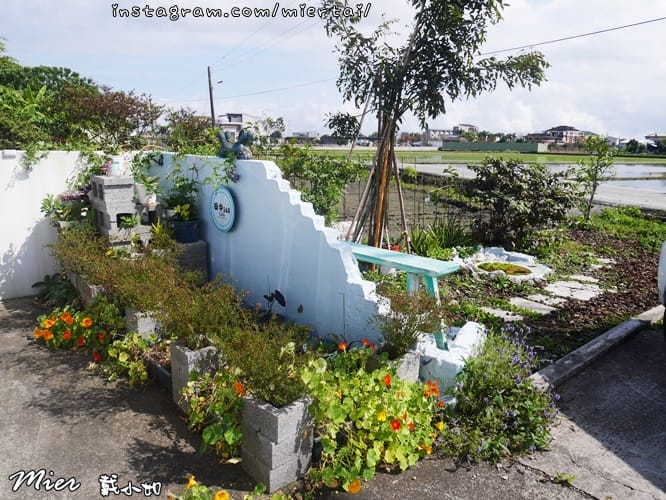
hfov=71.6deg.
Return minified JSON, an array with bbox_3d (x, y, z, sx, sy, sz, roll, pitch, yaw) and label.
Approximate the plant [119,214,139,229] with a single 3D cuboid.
[{"bbox_3d":[-1.814,-0.253,4.097,0.170,0.120,0.130,-6,14,-23],"label":"plant"}]

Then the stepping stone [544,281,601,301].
[{"bbox_3d":[2.520,0.419,4.812,0.546,0.060,0.475,-10,17,-39],"label":"stepping stone"}]

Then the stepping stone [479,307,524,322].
[{"bbox_3d":[1.469,0.550,3.960,0.176,0.059,0.362,-5,14,-23],"label":"stepping stone"}]

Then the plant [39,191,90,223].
[{"bbox_3d":[-2.543,-0.412,4.375,0.450,0.304,0.392,-7,15,-29],"label":"plant"}]

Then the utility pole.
[{"bbox_3d":[-10.530,-11.761,40.395,0.300,8.075,0.300,-3,13,1],"label":"utility pole"}]

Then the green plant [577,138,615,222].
[{"bbox_3d":[5.017,-1.367,8.828,0.715,1.626,0.666,7,15,29],"label":"green plant"}]

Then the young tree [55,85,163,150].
[{"bbox_3d":[-3.983,-1.610,8.351,1.900,2.550,1.700,0,13,0],"label":"young tree"}]

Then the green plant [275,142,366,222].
[{"bbox_3d":[-0.172,-0.950,6.914,1.371,1.391,1.077,0,13,0],"label":"green plant"}]

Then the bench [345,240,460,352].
[{"bbox_3d":[0.469,0.277,3.593,0.350,0.485,1.120,-9,16,-34],"label":"bench"}]

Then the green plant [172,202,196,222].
[{"bbox_3d":[-1.506,-0.378,4.654,0.235,0.196,0.225,-4,13,-18],"label":"green plant"}]

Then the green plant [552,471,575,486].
[{"bbox_3d":[1.085,1.073,2.184,0.105,0.055,0.080,0,13,0],"label":"green plant"}]

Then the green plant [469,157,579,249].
[{"bbox_3d":[2.813,-0.701,6.820,1.518,1.293,1.273,5,14,22],"label":"green plant"}]

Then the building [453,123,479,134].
[{"bbox_3d":[58.522,-49.909,204.009,11.000,11.000,9.000,4,13,15],"label":"building"}]

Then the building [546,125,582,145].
[{"bbox_3d":[84.858,-41.417,170.047,12.500,9.300,10.500,6,14,25],"label":"building"}]

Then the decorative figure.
[{"bbox_3d":[-0.903,-0.977,4.277,0.294,0.294,0.245,-6,14,-23],"label":"decorative figure"}]

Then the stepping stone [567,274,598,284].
[{"bbox_3d":[2.742,0.312,5.011,0.196,0.049,0.323,-9,15,-34],"label":"stepping stone"}]

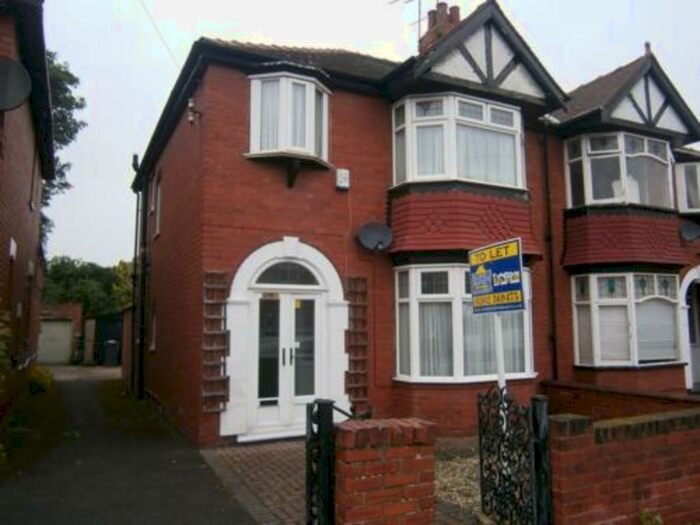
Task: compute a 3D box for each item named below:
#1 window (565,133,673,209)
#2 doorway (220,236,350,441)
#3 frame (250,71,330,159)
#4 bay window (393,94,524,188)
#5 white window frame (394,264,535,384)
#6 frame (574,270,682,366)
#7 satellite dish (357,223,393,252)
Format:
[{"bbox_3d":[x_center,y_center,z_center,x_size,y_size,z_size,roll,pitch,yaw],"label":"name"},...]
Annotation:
[{"bbox_3d":[5.491,-1.711,10.473,2.359,1.351,0.840,3,-6,-27],"label":"window"},{"bbox_3d":[-0.828,1.009,7.392,1.904,2.744,0.280,3,-6,-27],"label":"doorway"},{"bbox_3d":[-0.770,-2.034,7.524,1.365,1.155,0.385,3,-6,-27],"label":"frame"},{"bbox_3d":[1.917,-1.849,8.617,2.366,1.393,0.854,3,-6,-27],"label":"bay window"},{"bbox_3d":[1.953,0.980,8.361,2.436,1.712,0.854,3,-6,-27],"label":"white window frame"},{"bbox_3d":[5.517,1.127,10.210,2.380,1.690,0.840,3,-6,-27],"label":"frame"},{"bbox_3d":[0.379,-0.372,7.815,0.530,0.440,0.300,1,-6,-13],"label":"satellite dish"}]

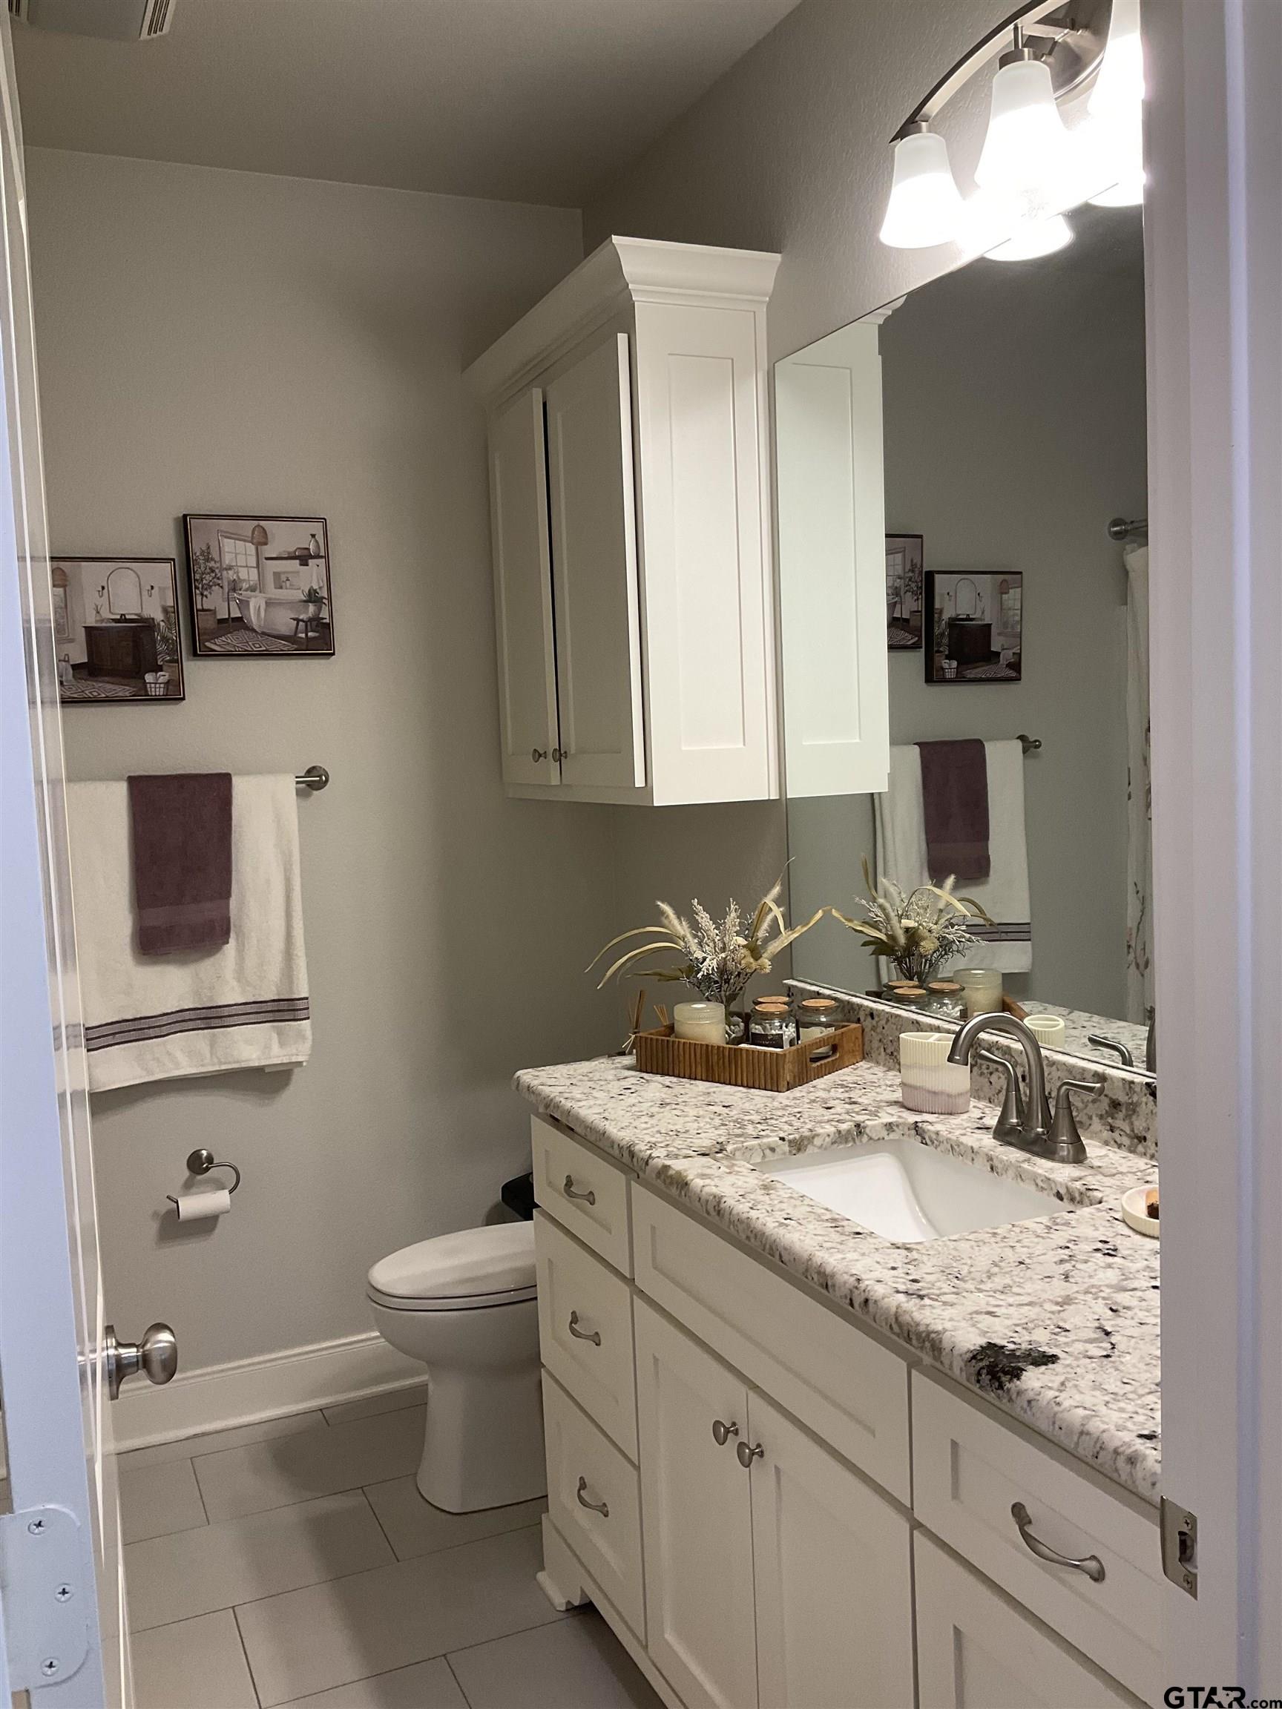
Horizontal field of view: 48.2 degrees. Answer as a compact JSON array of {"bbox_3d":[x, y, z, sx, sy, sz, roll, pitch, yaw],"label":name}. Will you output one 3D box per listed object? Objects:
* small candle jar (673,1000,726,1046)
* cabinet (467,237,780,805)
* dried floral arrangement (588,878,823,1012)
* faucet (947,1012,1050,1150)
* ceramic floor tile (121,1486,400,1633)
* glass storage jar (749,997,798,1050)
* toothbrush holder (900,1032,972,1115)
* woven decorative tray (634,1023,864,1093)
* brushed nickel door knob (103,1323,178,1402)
[{"bbox_3d":[0.103,0.311,2.436,0.086,0.106,0.086,-2,4,0],"label":"small candle jar"},{"bbox_3d":[-0.064,-0.605,2.982,0.335,0.987,0.910,-4,5,-24],"label":"cabinet"},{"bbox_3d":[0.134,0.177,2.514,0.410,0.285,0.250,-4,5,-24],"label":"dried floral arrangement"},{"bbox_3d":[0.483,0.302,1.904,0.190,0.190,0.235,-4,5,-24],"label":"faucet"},{"bbox_3d":[-0.784,1.335,2.683,0.600,0.010,0.303,-4,5,-24],"label":"ceramic floor tile"},{"bbox_3d":[0.225,0.309,2.431,0.078,0.101,0.078,-2,4,0],"label":"glass storage jar"},{"bbox_3d":[0.440,0.327,2.138,0.107,0.107,0.060,0,5,29],"label":"toothbrush holder"},{"bbox_3d":[0.189,0.334,2.470,0.300,0.065,0.252,1,5,38],"label":"woven decorative tray"},{"bbox_3d":[-0.460,0.466,1.326,0.063,0.070,0.070,-3,4,-20],"label":"brushed nickel door knob"}]

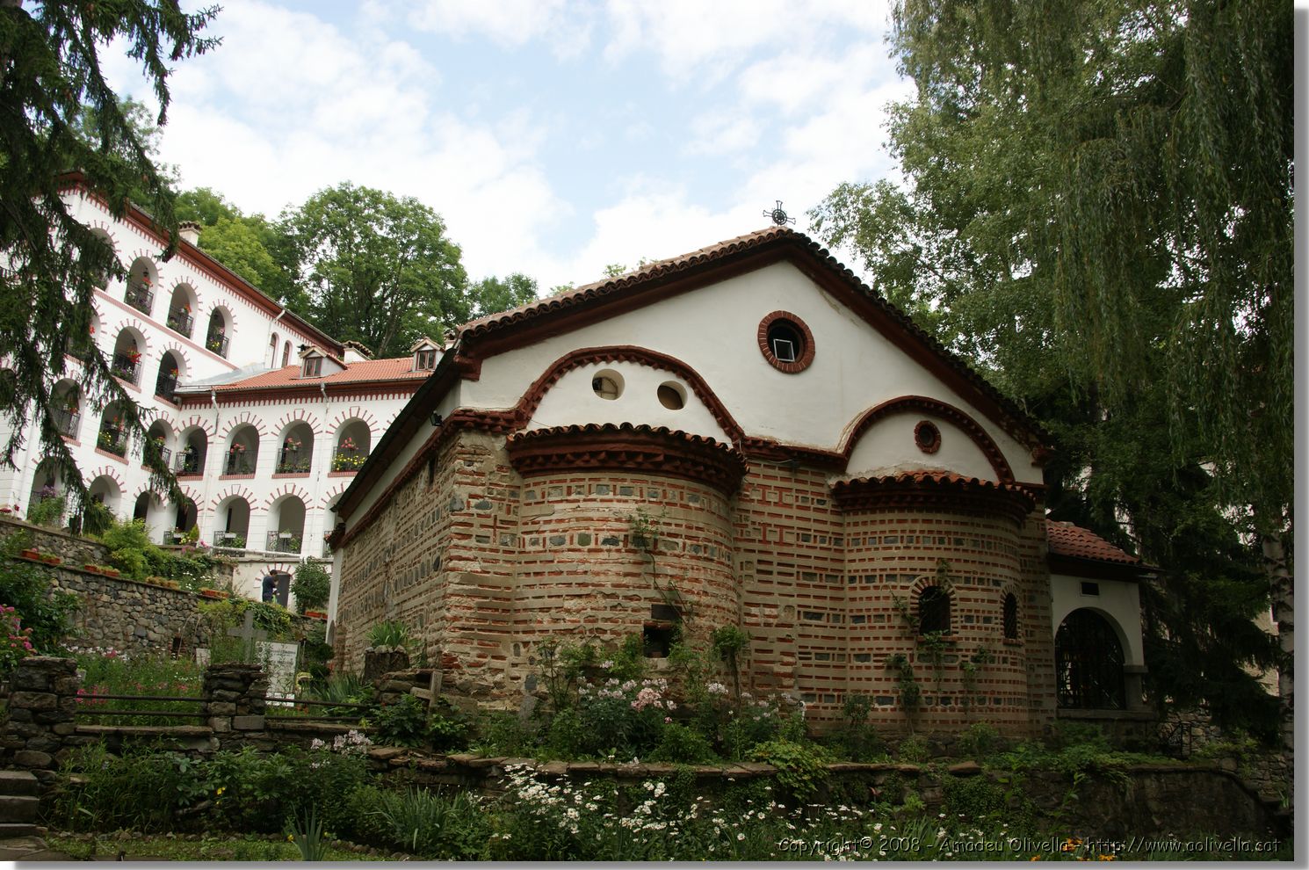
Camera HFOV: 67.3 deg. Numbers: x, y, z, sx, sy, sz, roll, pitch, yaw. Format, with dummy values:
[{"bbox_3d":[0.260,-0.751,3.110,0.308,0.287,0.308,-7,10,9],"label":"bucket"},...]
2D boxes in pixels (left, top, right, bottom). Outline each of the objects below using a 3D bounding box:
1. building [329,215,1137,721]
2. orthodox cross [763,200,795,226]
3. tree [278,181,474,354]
[{"bbox_3d":[0.220,1.852,20.744,12.232,7.350,16.065,7,-15,-21],"label":"building"},{"bbox_3d":[1.916,-3.372,15.019,0.565,0.462,0.060,7,-15,-21],"label":"orthodox cross"},{"bbox_3d":[-17.042,-8.468,60.000,12.000,14.000,12.000,2,-14,0],"label":"tree"}]

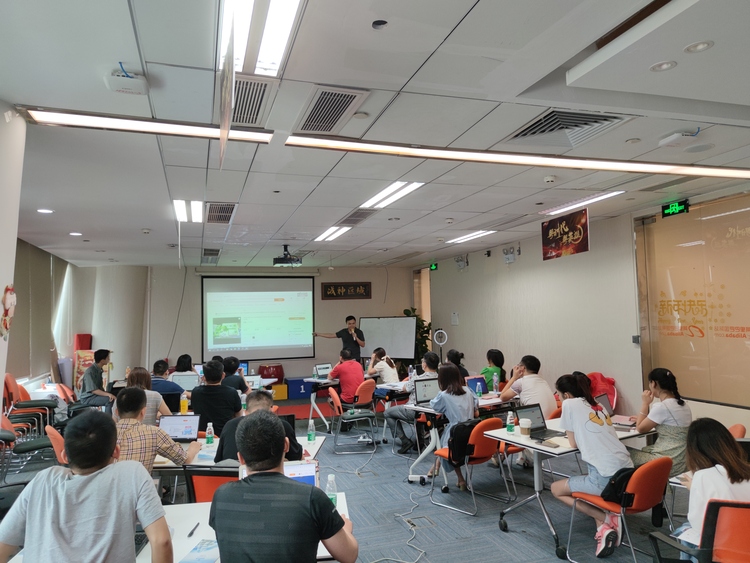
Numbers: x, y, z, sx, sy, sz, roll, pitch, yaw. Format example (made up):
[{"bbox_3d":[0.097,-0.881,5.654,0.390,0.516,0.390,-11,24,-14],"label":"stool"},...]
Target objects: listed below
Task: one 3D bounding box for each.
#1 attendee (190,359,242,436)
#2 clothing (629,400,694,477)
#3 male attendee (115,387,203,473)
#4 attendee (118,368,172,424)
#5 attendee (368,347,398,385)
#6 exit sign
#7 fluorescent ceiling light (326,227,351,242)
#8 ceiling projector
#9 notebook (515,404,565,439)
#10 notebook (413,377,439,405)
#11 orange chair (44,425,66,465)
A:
[{"bbox_3d":[-1.516,1.451,5.046,0.520,1.375,0.780,-1,-4,0],"label":"attendee"},{"bbox_3d":[2.067,1.152,3.696,0.430,0.740,0.600,1,-4,-33],"label":"clothing"},{"bbox_3d":[-1.647,1.402,3.757,0.550,1.315,0.800,-2,-4,5],"label":"male attendee"},{"bbox_3d":[-2.067,1.420,4.698,0.530,1.270,0.800,-1,-4,-10],"label":"attendee"},{"bbox_3d":[0.138,1.584,7.775,0.500,1.210,0.820,1,-5,-36],"label":"attendee"},{"bbox_3d":[3.233,-0.776,5.594,0.030,0.141,0.335,-1,-4,-19],"label":"exit sign"},{"bbox_3d":[-0.514,-0.654,7.201,0.110,0.050,1.200,-1,-4,-19],"label":"fluorescent ceiling light"},{"bbox_3d":[-1.381,-0.406,8.210,0.390,0.340,0.300,0,-4,-19],"label":"ceiling projector"},{"bbox_3d":[1.360,1.146,4.243,0.300,0.200,0.290,0,-4,-27],"label":"notebook"},{"bbox_3d":[0.646,1.250,5.711,0.355,0.245,0.280,1,-5,-37],"label":"notebook"},{"bbox_3d":[-2.842,1.762,5.006,0.560,0.810,0.540,1,-4,-32],"label":"orange chair"}]

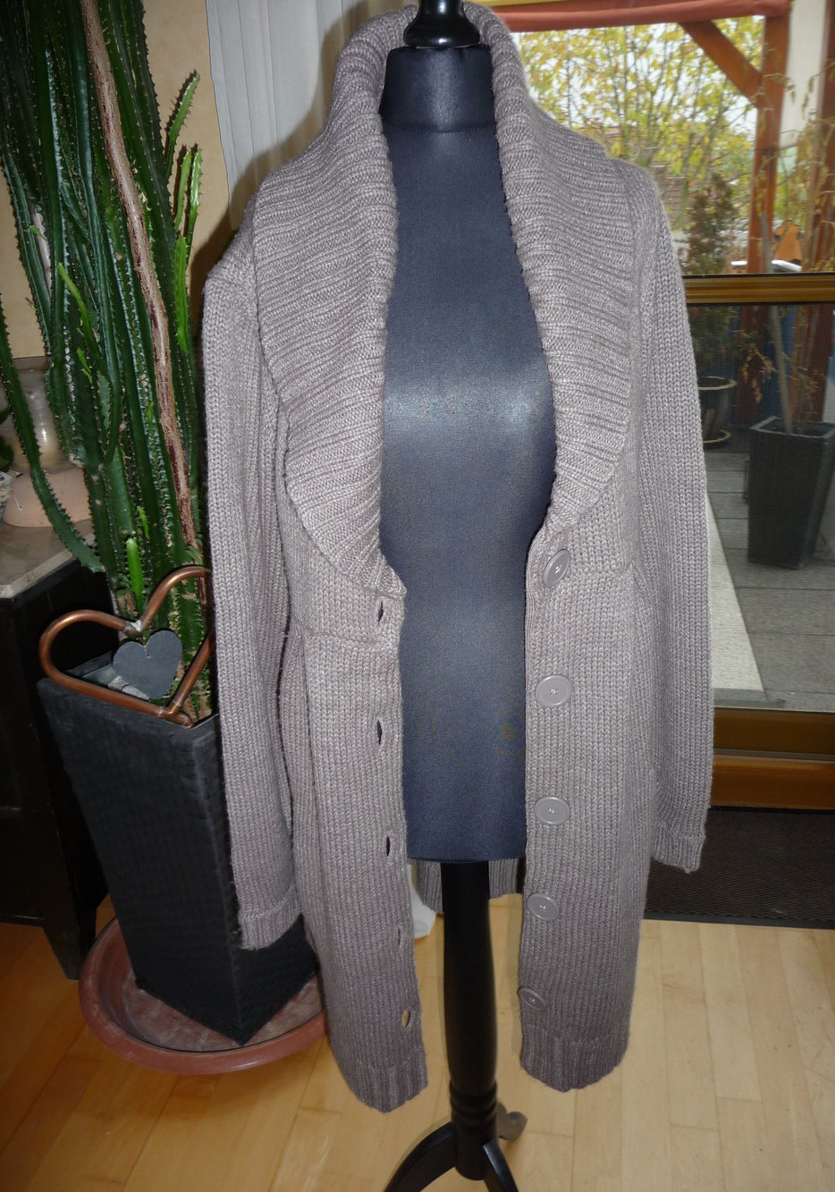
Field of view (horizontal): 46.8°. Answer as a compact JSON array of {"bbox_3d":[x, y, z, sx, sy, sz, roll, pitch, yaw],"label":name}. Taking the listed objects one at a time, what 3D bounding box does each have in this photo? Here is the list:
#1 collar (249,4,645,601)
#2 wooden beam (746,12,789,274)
[{"bbox_3d":[0.022,-0.247,0.806,0.310,0.462,0.230,-5,22,-4],"label":"collar"},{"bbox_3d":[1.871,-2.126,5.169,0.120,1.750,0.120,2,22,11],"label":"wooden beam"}]

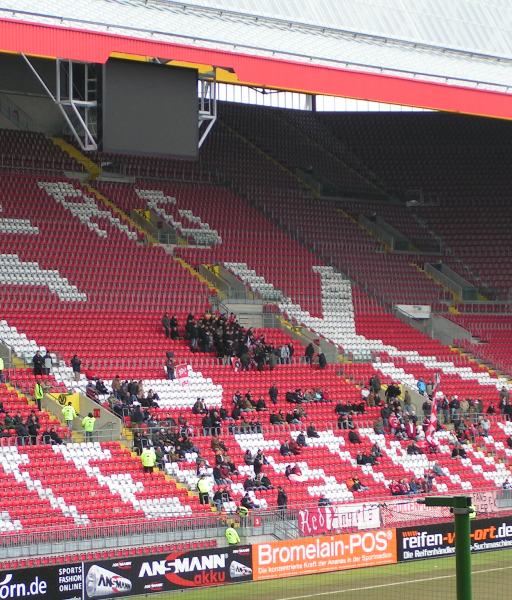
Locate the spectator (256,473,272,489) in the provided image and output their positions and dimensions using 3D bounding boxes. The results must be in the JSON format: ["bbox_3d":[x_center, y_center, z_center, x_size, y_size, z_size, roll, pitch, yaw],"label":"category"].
[{"bbox_3d":[0.527,10.173,120.999,0.750,1.260,0.580,-1,-2,41],"label":"spectator"}]

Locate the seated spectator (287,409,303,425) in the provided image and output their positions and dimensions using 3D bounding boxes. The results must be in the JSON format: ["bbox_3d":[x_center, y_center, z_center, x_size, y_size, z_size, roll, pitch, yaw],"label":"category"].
[{"bbox_3d":[2.379,7.257,132.792,0.750,1.260,0.580,-1,-2,41],"label":"seated spectator"}]

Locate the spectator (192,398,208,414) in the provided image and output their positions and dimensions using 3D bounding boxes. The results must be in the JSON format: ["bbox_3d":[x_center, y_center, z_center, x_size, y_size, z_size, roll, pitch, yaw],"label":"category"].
[{"bbox_3d":[-3.221,6.276,126.287,0.750,1.220,0.550,-2,-2,42],"label":"spectator"}]

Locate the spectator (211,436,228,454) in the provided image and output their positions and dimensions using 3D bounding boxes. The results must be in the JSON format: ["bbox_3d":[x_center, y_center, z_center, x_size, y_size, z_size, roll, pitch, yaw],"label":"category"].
[{"bbox_3d":[-2.034,8.393,123.859,0.750,1.260,0.580,-1,-2,41],"label":"spectator"}]

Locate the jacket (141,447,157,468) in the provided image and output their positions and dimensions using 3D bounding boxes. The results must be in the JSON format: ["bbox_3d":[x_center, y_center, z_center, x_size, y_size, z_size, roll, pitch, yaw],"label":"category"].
[{"bbox_3d":[-5.471,7.973,111.744,0.660,0.900,0.420,-1,-2,-7],"label":"jacket"}]

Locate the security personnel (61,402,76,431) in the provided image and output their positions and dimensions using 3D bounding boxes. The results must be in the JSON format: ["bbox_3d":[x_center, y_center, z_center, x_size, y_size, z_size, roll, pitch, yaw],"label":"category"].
[{"bbox_3d":[-10.031,6.374,117.457,0.620,1.780,0.420,0,-2,-12],"label":"security personnel"}]

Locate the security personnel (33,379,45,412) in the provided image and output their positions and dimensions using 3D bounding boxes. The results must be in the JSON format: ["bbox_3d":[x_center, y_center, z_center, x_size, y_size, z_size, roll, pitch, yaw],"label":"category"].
[{"bbox_3d":[-11.670,5.246,118.070,0.400,1.780,0.560,-2,-2,42],"label":"security personnel"}]

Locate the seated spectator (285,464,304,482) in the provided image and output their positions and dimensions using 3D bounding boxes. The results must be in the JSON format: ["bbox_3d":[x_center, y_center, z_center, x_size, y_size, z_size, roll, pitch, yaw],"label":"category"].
[{"bbox_3d":[2.173,9.941,123.794,0.750,1.260,0.580,-1,-2,41],"label":"seated spectator"}]

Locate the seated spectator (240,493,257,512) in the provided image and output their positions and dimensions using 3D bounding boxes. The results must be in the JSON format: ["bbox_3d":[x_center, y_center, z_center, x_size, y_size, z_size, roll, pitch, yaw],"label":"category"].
[{"bbox_3d":[-0.313,10.974,117.257,0.750,1.260,0.580,-1,-2,41],"label":"seated spectator"}]

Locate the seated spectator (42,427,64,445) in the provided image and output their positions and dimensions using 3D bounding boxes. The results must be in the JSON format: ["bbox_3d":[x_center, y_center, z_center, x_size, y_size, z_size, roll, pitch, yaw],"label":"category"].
[{"bbox_3d":[-10.540,7.180,113.991,0.850,1.120,0.550,-2,-2,42],"label":"seated spectator"}]

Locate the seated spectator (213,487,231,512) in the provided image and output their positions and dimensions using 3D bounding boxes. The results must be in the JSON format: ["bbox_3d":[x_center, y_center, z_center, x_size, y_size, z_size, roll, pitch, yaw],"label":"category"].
[{"bbox_3d":[-1.747,10.630,116.671,0.750,1.260,0.580,-1,-2,41],"label":"seated spectator"}]

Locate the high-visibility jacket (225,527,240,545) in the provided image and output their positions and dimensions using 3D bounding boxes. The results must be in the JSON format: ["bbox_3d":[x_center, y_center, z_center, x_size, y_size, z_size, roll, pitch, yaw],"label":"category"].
[{"bbox_3d":[-1.049,10.717,100.090,0.620,0.800,0.380,-1,-2,23],"label":"high-visibility jacket"}]

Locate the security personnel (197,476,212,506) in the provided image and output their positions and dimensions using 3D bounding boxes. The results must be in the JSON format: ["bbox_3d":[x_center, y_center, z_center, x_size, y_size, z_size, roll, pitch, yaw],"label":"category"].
[{"bbox_3d":[-2.739,10.224,115.763,0.400,1.780,0.580,-1,-2,41],"label":"security personnel"}]

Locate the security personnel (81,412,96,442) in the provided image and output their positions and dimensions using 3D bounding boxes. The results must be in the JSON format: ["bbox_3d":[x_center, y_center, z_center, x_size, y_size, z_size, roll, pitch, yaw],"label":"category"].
[{"bbox_3d":[-8.843,6.809,115.903,0.620,1.740,0.450,0,-2,-18],"label":"security personnel"}]

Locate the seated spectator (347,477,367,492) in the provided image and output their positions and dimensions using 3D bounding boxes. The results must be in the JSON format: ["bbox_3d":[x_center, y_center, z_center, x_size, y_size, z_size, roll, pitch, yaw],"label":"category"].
[{"bbox_3d":[5.525,10.274,119.503,0.800,1.170,0.550,-2,-2,42],"label":"seated spectator"}]

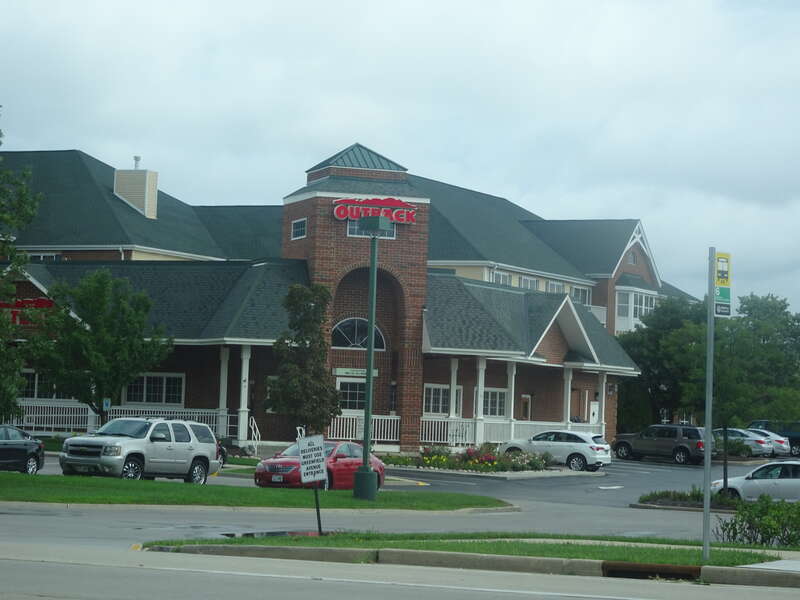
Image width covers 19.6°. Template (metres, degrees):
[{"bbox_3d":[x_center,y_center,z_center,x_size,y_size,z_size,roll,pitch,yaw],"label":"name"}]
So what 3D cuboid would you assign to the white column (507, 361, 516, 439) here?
[{"bbox_3d":[4.728,4.410,98.000,0.320,3.560,0.320,1,-3,22],"label":"white column"}]

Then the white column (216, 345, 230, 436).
[{"bbox_3d":[-6.728,3.557,88.300,0.320,3.560,0.320,1,-3,24],"label":"white column"}]

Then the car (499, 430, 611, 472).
[{"bbox_3d":[6.405,6.220,95.200,4.720,1.670,1.900,1,-3,22],"label":"car"}]

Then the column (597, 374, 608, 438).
[{"bbox_3d":[9.877,5.378,113.000,0.320,3.560,0.320,1,-3,22],"label":"column"}]

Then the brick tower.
[{"bbox_3d":[-2.020,-0.141,98.326,5.150,13.090,5.150,3,-3,-18],"label":"brick tower"}]

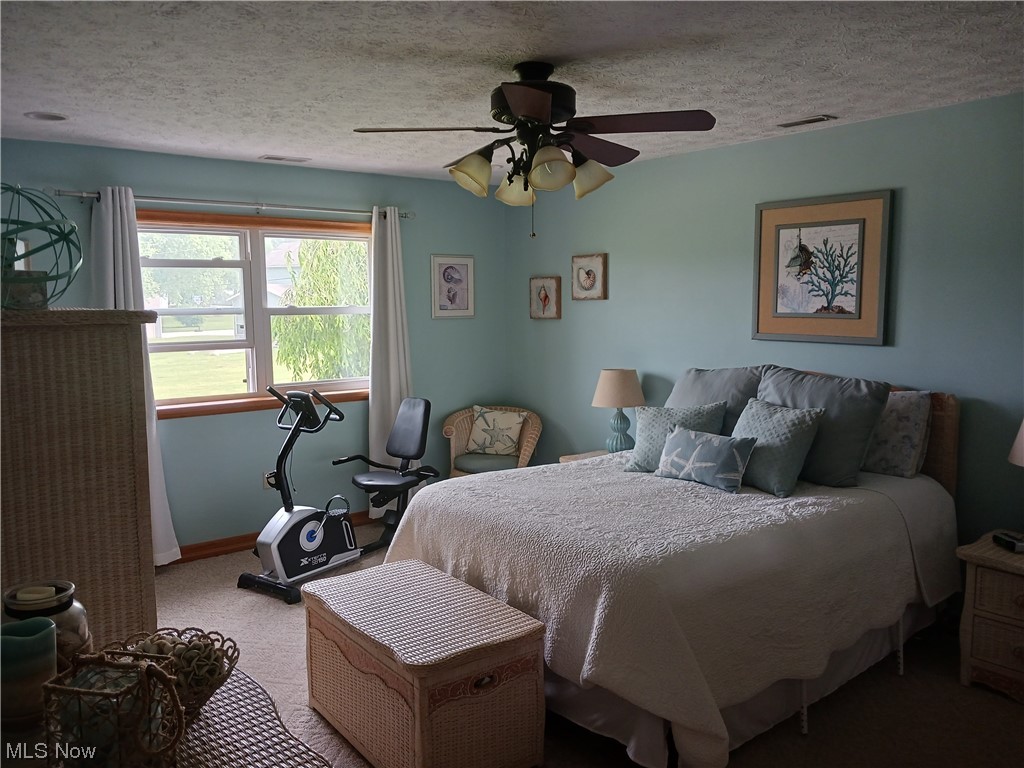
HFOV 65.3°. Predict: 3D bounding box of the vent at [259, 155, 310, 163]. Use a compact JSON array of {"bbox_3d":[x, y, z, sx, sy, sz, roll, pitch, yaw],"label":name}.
[{"bbox_3d":[-1.366,-1.347,4.815,0.290,0.020,0.135,-5,8,-37],"label":"vent"}]

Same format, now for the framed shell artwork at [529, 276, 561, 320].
[{"bbox_3d":[0.239,-0.618,5.755,0.040,0.297,0.300,-5,8,-37],"label":"framed shell artwork"}]

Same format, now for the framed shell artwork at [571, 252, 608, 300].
[{"bbox_3d":[0.525,-0.717,5.382,0.045,0.301,0.301,-5,8,-37],"label":"framed shell artwork"}]

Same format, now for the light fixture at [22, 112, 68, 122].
[{"bbox_3d":[-2.138,-1.222,3.663,0.190,0.025,0.190,-5,8,-37],"label":"light fixture"}]

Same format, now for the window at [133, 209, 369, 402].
[{"bbox_3d":[-1.566,-0.431,5.015,1.700,1.215,0.120,-5,8,-37],"label":"window"}]

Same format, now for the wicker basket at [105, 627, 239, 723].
[{"bbox_3d":[-0.691,0.613,1.643,0.255,0.125,0.255,-5,8,-37],"label":"wicker basket"}]

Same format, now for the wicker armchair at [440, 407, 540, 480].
[{"bbox_3d":[-0.117,0.597,5.516,0.700,0.820,0.660,3,7,26],"label":"wicker armchair"}]

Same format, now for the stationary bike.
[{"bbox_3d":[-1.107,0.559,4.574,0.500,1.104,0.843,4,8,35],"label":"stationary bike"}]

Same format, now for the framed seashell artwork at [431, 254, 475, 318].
[{"bbox_3d":[-0.413,-0.697,5.757,0.365,0.453,0.025,-5,8,-37],"label":"framed seashell artwork"}]

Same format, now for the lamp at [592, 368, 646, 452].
[{"bbox_3d":[0.670,0.192,4.951,0.330,0.560,0.330,0,6,0],"label":"lamp"}]

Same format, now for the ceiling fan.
[{"bbox_3d":[0.081,-0.912,2.902,1.320,0.480,1.270,0,7,4],"label":"ceiling fan"}]

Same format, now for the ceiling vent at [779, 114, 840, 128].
[{"bbox_3d":[1.417,-1.255,3.844,0.115,0.020,0.280,-5,8,-37],"label":"ceiling vent"}]

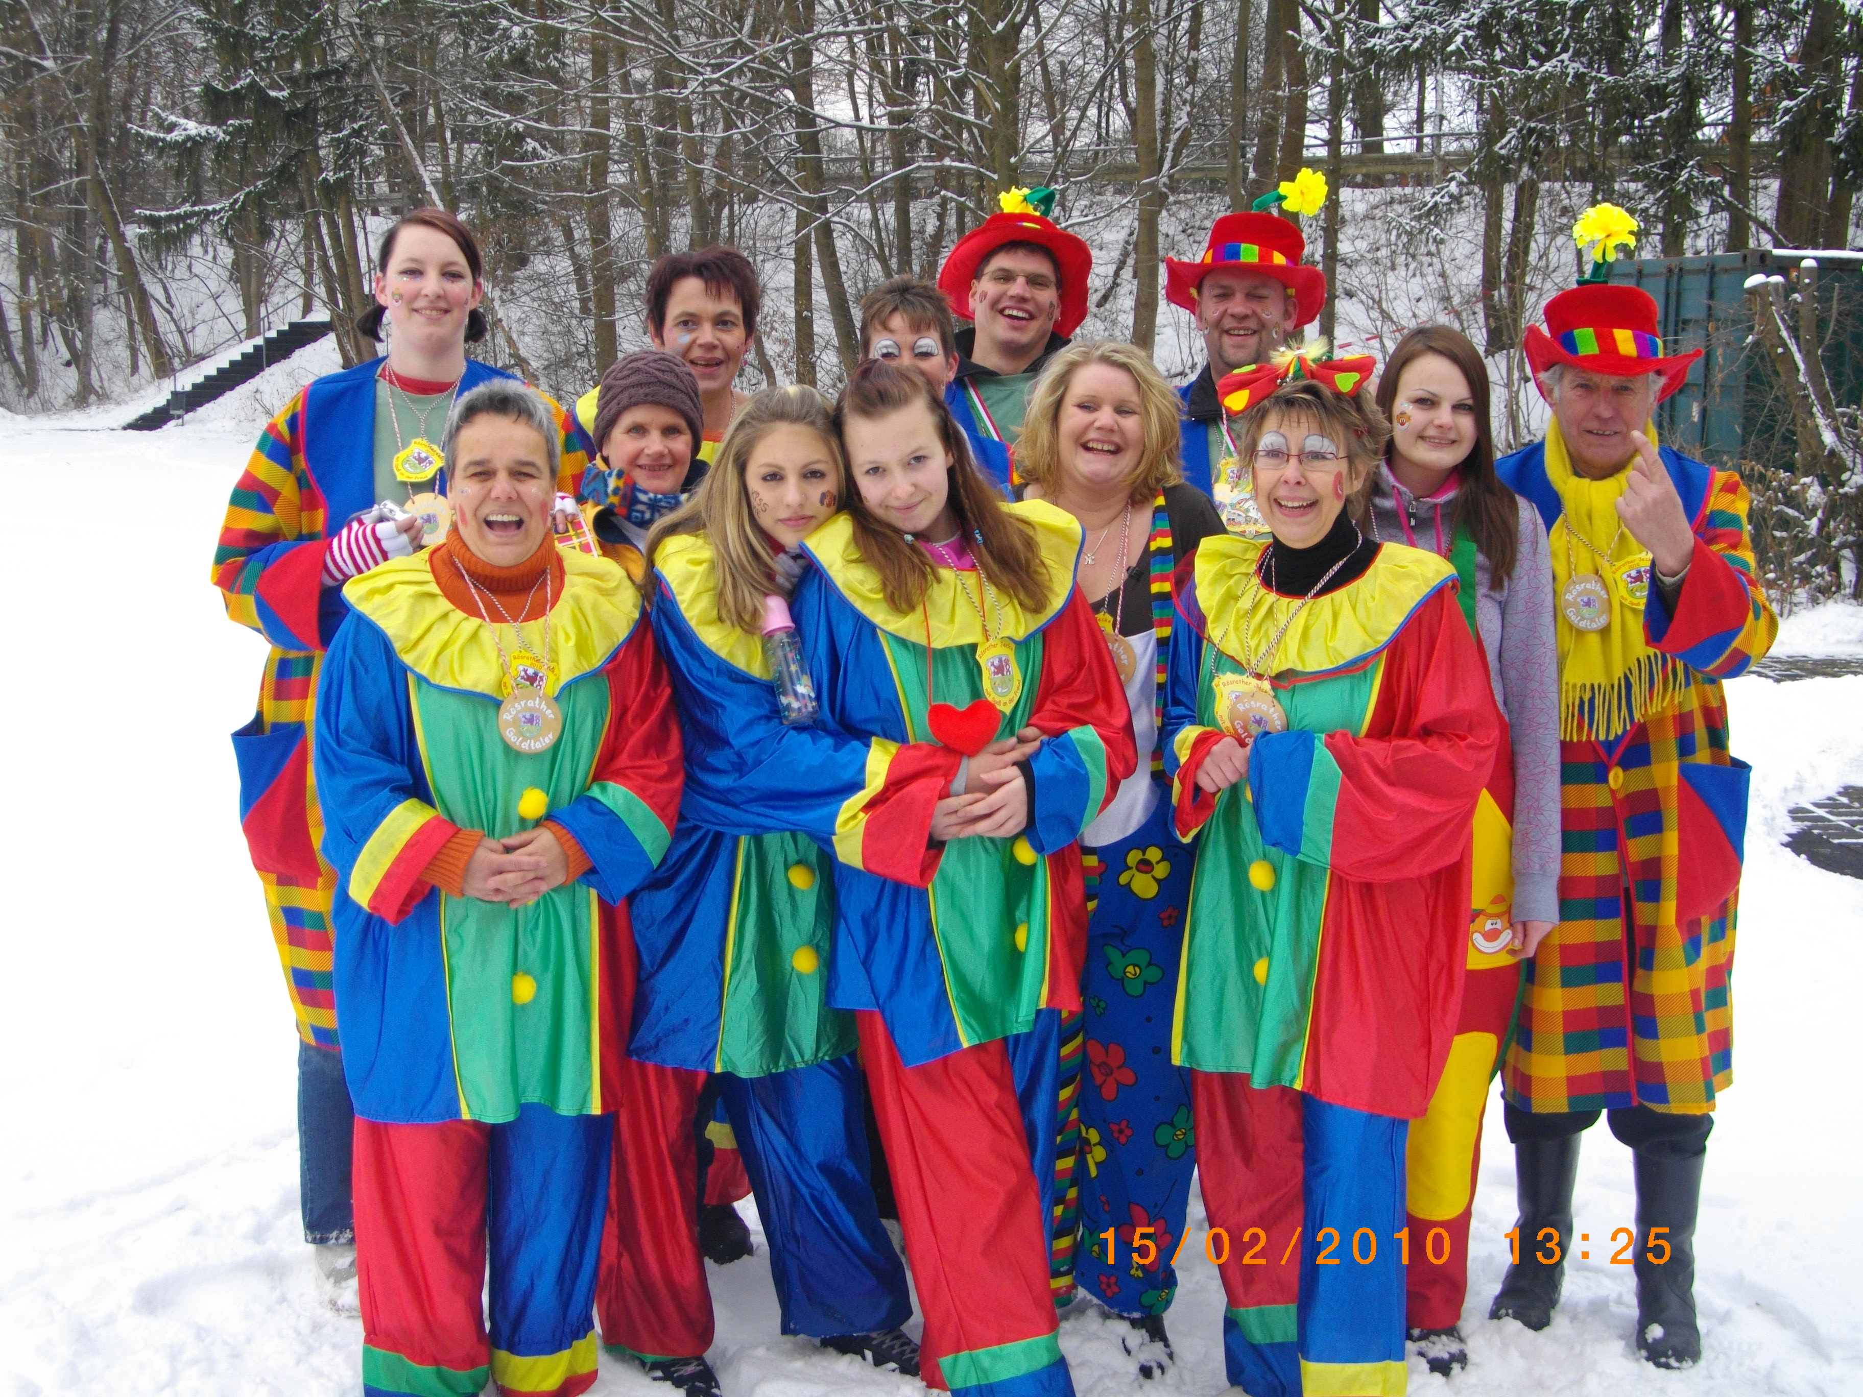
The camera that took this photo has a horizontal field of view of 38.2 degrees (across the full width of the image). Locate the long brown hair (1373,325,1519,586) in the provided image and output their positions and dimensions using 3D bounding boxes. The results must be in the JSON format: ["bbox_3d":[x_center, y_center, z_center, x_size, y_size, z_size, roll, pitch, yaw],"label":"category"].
[{"bbox_3d":[0.794,-0.375,4.155,0.230,0.395,0.250,0,7,1],"label":"long brown hair"}]

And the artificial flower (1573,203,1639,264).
[{"bbox_3d":[1.043,-0.720,4.163,0.100,0.090,0.075,1,7,5],"label":"artificial flower"}]

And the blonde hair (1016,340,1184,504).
[{"bbox_3d":[0.260,-0.426,4.149,0.255,0.250,0.240,0,7,-6],"label":"blonde hair"}]

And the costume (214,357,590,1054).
[{"bbox_3d":[-0.882,-0.011,4.526,0.600,1.130,0.420,-1,7,-11],"label":"costume"}]

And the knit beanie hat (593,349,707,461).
[{"bbox_3d":[-0.462,-0.485,4.404,0.185,0.180,0.210,0,7,-3],"label":"knit beanie hat"}]

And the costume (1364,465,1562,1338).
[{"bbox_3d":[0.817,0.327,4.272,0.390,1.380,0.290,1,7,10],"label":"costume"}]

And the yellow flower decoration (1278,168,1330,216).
[{"bbox_3d":[0.650,-0.885,4.707,0.090,0.085,0.070,0,7,0],"label":"yellow flower decoration"}]

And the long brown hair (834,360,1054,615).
[{"bbox_3d":[0.018,-0.300,3.822,0.310,0.350,0.270,1,7,2],"label":"long brown hair"}]

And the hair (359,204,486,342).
[{"bbox_3d":[-0.844,-0.700,4.458,0.220,0.220,0.220,-2,7,-16],"label":"hair"}]

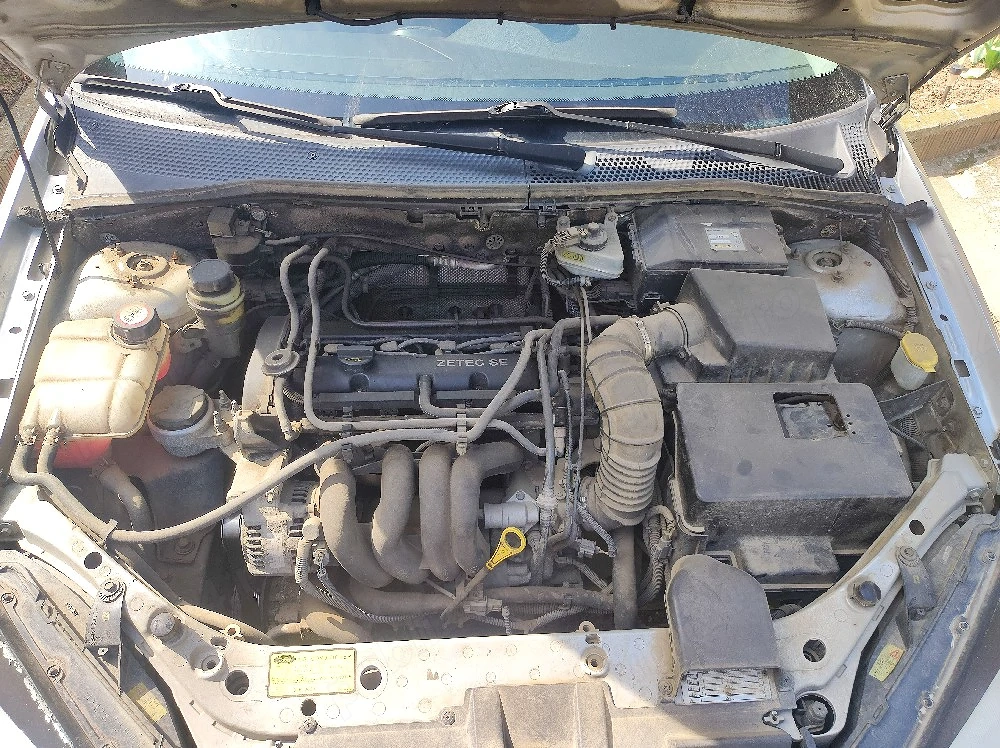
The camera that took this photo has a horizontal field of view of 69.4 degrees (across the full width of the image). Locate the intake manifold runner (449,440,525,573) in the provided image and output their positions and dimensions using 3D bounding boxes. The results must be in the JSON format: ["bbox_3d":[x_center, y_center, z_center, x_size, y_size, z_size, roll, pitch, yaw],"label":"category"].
[{"bbox_3d":[-0.018,0.203,1.085,0.100,0.175,0.125,0,47,0],"label":"intake manifold runner"}]

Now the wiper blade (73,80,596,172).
[{"bbox_3d":[-0.294,-0.433,1.229,0.897,0.048,0.055,10,48,4],"label":"wiper blade"}]

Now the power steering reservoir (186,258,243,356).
[{"bbox_3d":[-0.432,-0.095,1.104,0.078,0.152,0.078,3,44,-9],"label":"power steering reservoir"}]

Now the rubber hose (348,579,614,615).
[{"bbox_3d":[-0.025,0.330,1.051,0.382,0.042,0.042,1,48,-3],"label":"rubber hose"}]

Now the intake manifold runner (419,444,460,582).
[{"bbox_3d":[-0.088,0.212,1.088,0.056,0.180,0.125,0,47,0],"label":"intake manifold runner"}]

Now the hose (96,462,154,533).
[{"bbox_3d":[-0.510,0.167,0.977,0.070,0.078,0.078,-1,48,-5],"label":"hose"}]

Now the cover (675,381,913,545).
[{"bbox_3d":[0.397,0.129,1.026,0.280,0.120,0.200,0,47,0],"label":"cover"}]

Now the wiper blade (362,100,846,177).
[{"bbox_3d":[0.153,-0.390,1.177,0.765,0.060,0.085,4,47,3],"label":"wiper blade"}]

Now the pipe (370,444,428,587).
[{"bbox_3d":[-0.148,0.213,1.089,0.075,0.180,0.125,0,47,0],"label":"pipe"}]

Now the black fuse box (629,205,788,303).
[{"bbox_3d":[0.331,-0.184,1.175,0.222,0.122,0.148,-1,48,-5],"label":"black fuse box"}]

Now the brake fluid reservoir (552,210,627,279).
[{"bbox_3d":[0.145,-0.212,1.183,0.105,0.075,0.092,0,47,0],"label":"brake fluid reservoir"}]

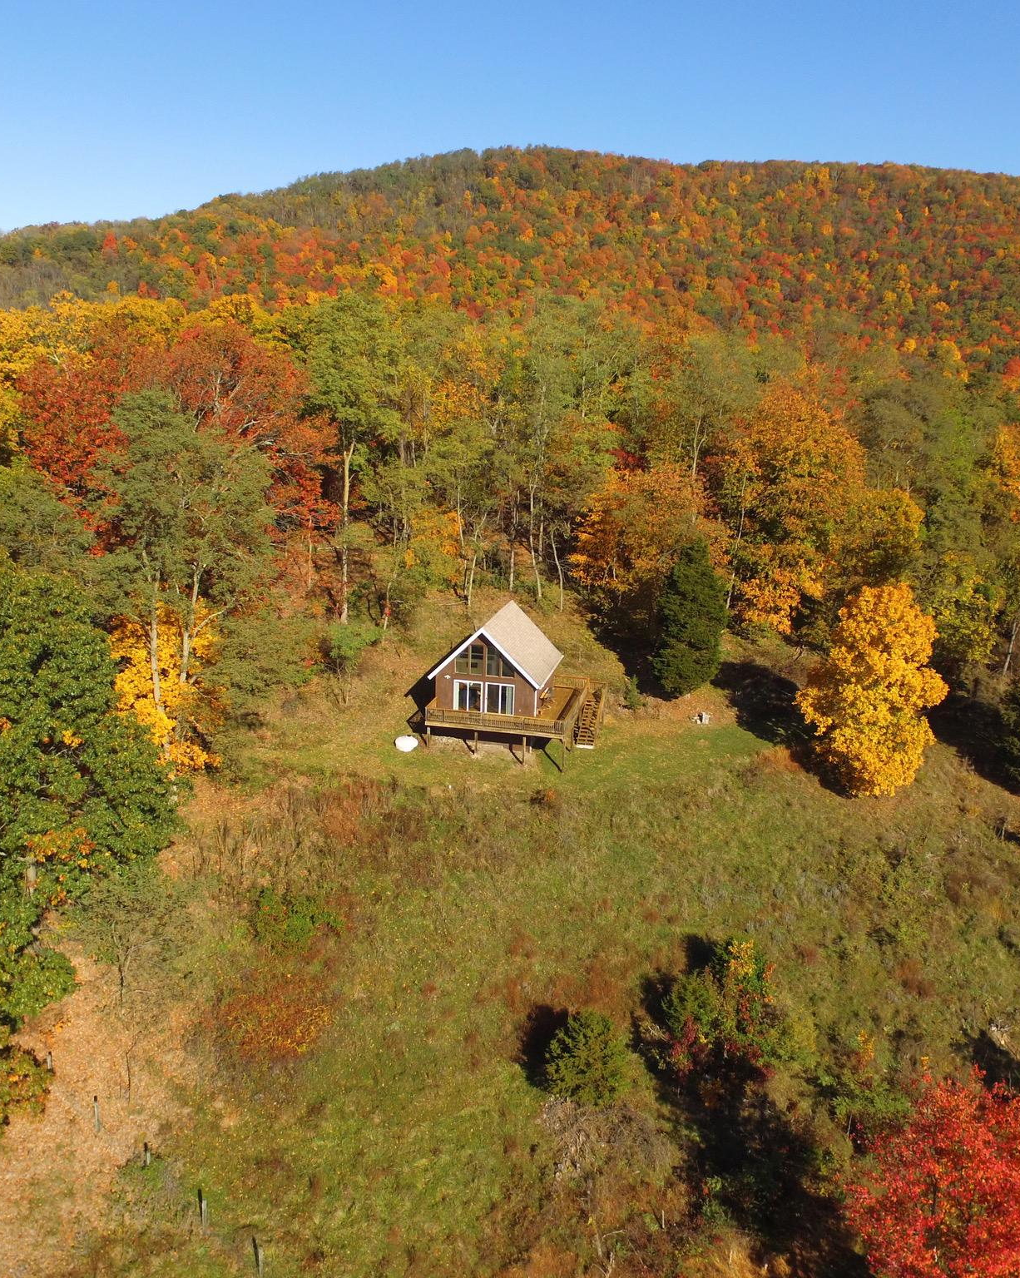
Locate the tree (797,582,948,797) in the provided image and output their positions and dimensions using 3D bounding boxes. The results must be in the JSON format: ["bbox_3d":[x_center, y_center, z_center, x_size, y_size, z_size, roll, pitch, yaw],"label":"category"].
[{"bbox_3d":[20.103,2.786,54.801,8.000,11.880,7.760,0,16,0],"label":"tree"}]

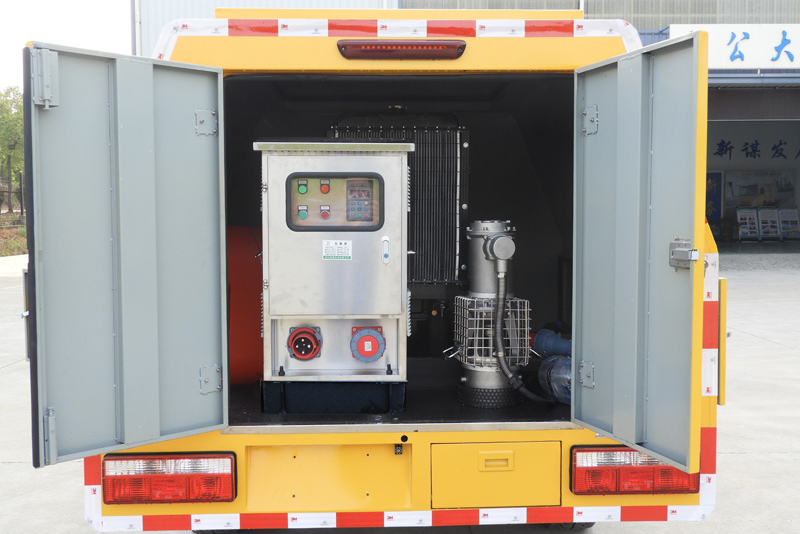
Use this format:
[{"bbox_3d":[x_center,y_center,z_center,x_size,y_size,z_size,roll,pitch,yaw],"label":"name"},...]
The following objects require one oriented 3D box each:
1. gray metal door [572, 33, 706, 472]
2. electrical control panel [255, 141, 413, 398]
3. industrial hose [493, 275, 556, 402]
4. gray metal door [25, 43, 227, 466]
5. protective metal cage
[{"bbox_3d":[0.646,-0.039,2.251,0.040,1.089,0.563,-1,4,-19],"label":"gray metal door"},{"bbox_3d":[-0.221,-0.003,2.869,0.520,0.840,0.400,0,4,-2],"label":"electrical control panel"},{"bbox_3d":[0.423,0.245,2.745,0.203,0.448,0.120,0,4,-2],"label":"industrial hose"},{"bbox_3d":[-0.747,-0.035,2.272,0.045,1.089,0.578,3,5,44],"label":"gray metal door"},{"bbox_3d":[0.328,0.223,2.850,0.259,0.236,0.240,0,4,-2],"label":"protective metal cage"}]

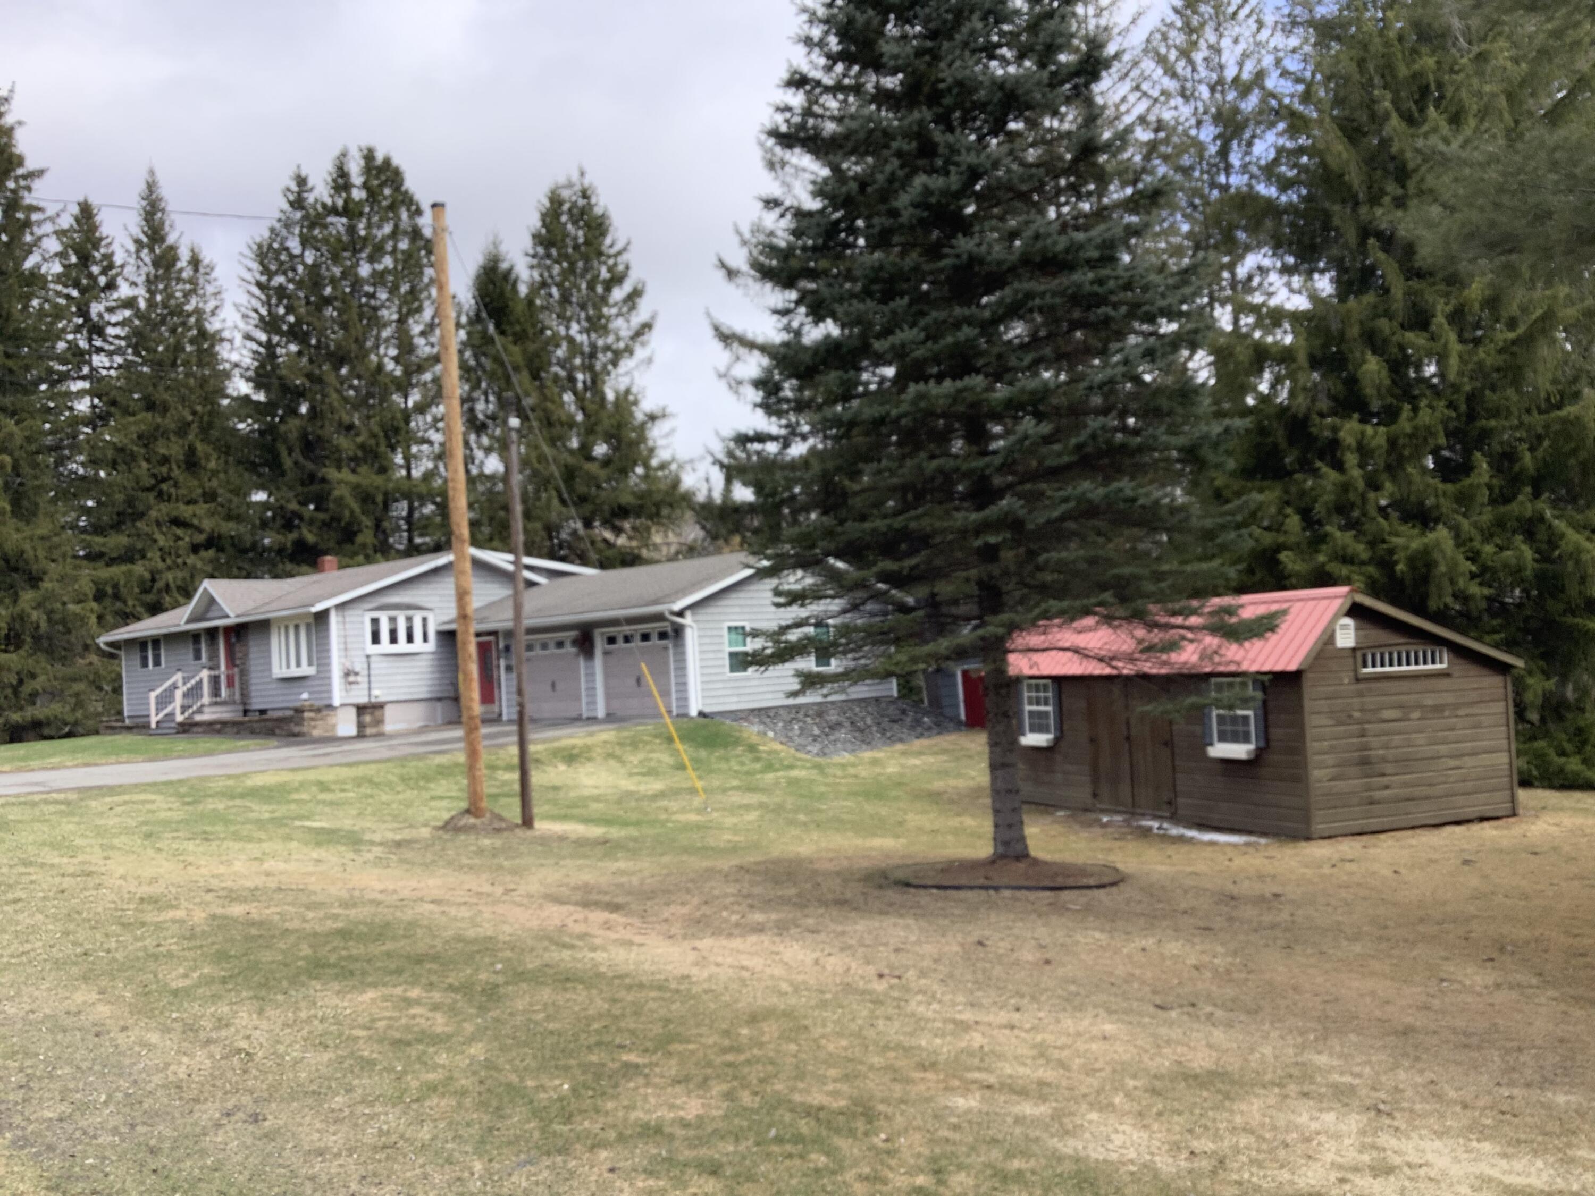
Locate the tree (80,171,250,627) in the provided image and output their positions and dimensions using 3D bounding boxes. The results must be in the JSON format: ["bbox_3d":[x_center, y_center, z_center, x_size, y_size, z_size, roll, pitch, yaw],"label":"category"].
[{"bbox_3d":[-23.840,-5.631,53.930,6.500,21.430,6.500,-3,-3,0],"label":"tree"}]

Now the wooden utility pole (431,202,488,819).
[{"bbox_3d":[-5.040,-1.345,21.227,0.240,9.194,0.240,-4,-3,0],"label":"wooden utility pole"}]

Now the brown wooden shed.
[{"bbox_3d":[6.498,1.648,22.006,3.880,3.133,7.868,-2,-3,-22],"label":"brown wooden shed"}]

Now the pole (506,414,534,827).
[{"bbox_3d":[-4.123,0.198,21.158,0.180,6.381,0.180,-3,-3,0],"label":"pole"}]

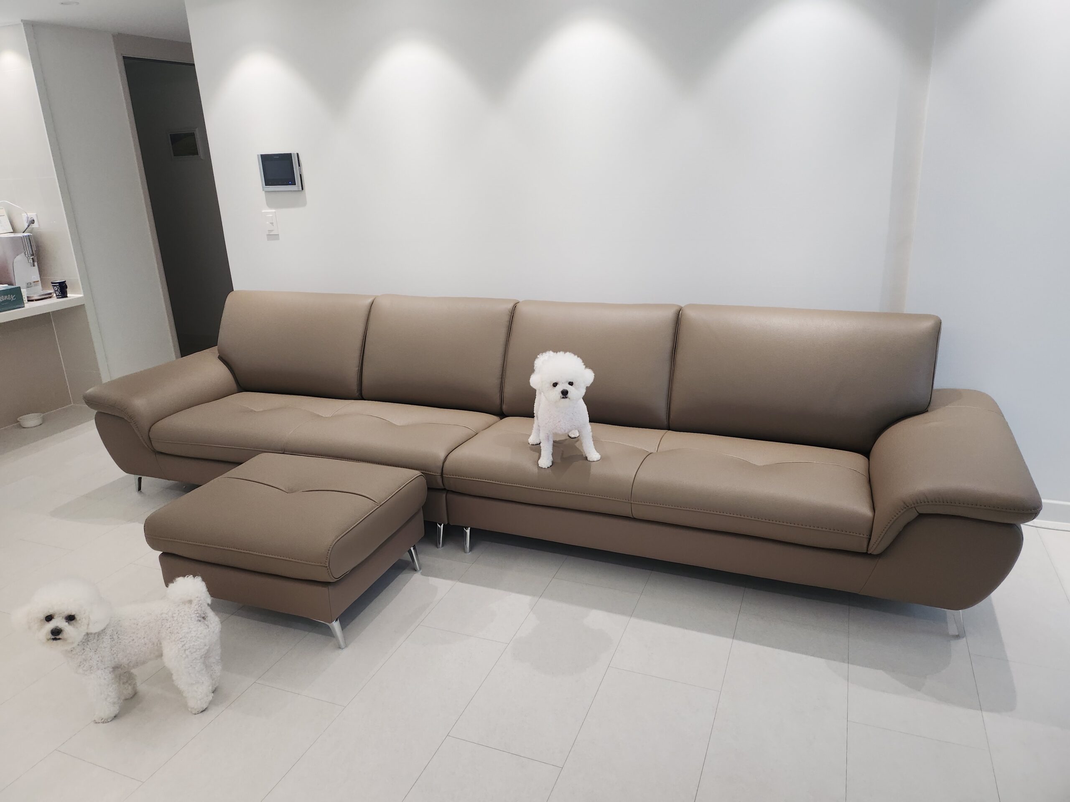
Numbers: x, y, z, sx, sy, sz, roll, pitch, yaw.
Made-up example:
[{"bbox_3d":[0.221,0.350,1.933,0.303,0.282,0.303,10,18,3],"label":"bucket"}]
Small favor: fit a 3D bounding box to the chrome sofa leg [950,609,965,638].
[{"bbox_3d":[1.274,0.654,2.238,0.058,0.131,0.061,5,20,22],"label":"chrome sofa leg"}]

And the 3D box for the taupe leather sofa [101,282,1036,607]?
[{"bbox_3d":[-0.163,0.058,3.061,3.650,0.816,0.923,5,20,22],"label":"taupe leather sofa"}]

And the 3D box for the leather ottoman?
[{"bbox_3d":[-0.808,0.485,2.585,0.701,0.416,0.625,5,20,22],"label":"leather ottoman"}]

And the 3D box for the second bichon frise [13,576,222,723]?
[{"bbox_3d":[-1.109,0.687,2.041,0.490,0.410,0.220,-2,19,2],"label":"second bichon frise"}]

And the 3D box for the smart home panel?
[{"bbox_3d":[-1.239,-1.118,3.624,0.244,0.169,0.041,5,20,22],"label":"smart home panel"}]

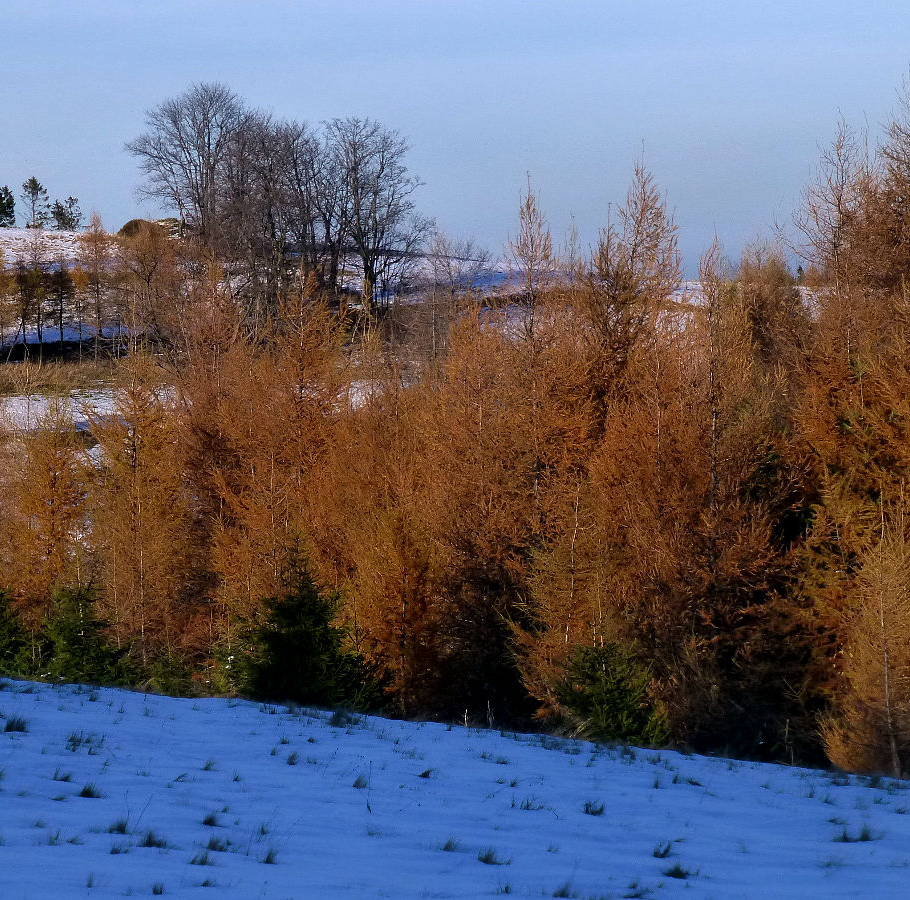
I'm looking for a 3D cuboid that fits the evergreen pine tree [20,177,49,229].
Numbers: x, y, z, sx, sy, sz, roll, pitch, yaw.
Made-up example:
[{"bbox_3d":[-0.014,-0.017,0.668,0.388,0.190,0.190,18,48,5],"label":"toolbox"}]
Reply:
[{"bbox_3d":[-35.262,-20.755,375.000,2.516,4.361,2.440,0,2,0],"label":"evergreen pine tree"}]

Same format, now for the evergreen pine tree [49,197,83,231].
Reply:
[{"bbox_3d":[-32.662,-19.832,375.000,2.683,2.851,2.603,0,2,0],"label":"evergreen pine tree"}]

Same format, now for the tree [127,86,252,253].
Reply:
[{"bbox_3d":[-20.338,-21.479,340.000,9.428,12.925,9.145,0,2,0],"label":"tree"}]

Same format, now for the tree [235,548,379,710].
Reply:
[{"bbox_3d":[-2.210,2.689,67.000,2.157,2.427,2.093,0,2,0],"label":"tree"}]

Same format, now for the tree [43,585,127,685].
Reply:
[{"bbox_3d":[-5.867,2.929,71.000,1.334,1.588,1.294,0,2,0],"label":"tree"}]

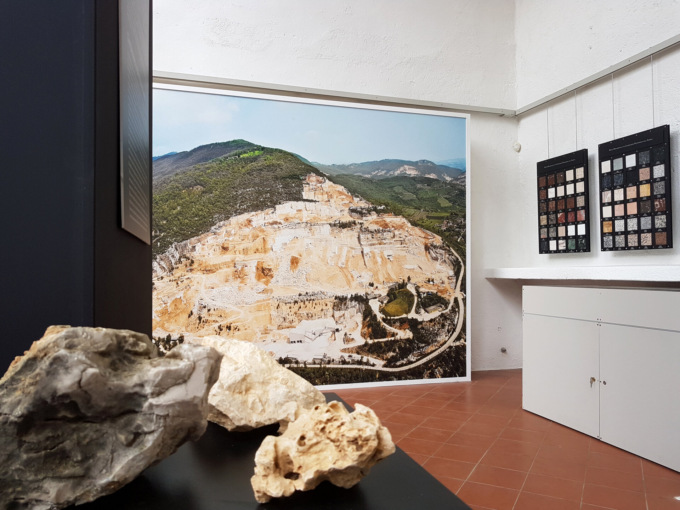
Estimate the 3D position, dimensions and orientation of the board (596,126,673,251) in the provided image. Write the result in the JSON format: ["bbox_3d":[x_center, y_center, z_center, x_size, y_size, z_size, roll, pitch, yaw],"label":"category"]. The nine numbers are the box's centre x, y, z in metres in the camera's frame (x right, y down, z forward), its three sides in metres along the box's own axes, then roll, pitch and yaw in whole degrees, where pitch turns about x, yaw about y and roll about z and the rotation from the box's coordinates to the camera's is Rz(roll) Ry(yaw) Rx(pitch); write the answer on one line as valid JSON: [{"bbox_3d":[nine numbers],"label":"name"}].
[{"bbox_3d":[2.546,-0.540,4.432,0.036,1.000,0.700,0,-1,-17],"label":"board"}]

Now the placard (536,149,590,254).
[{"bbox_3d":[2.300,-0.518,5.278,0.036,1.000,0.700,0,-1,-17],"label":"placard"}]

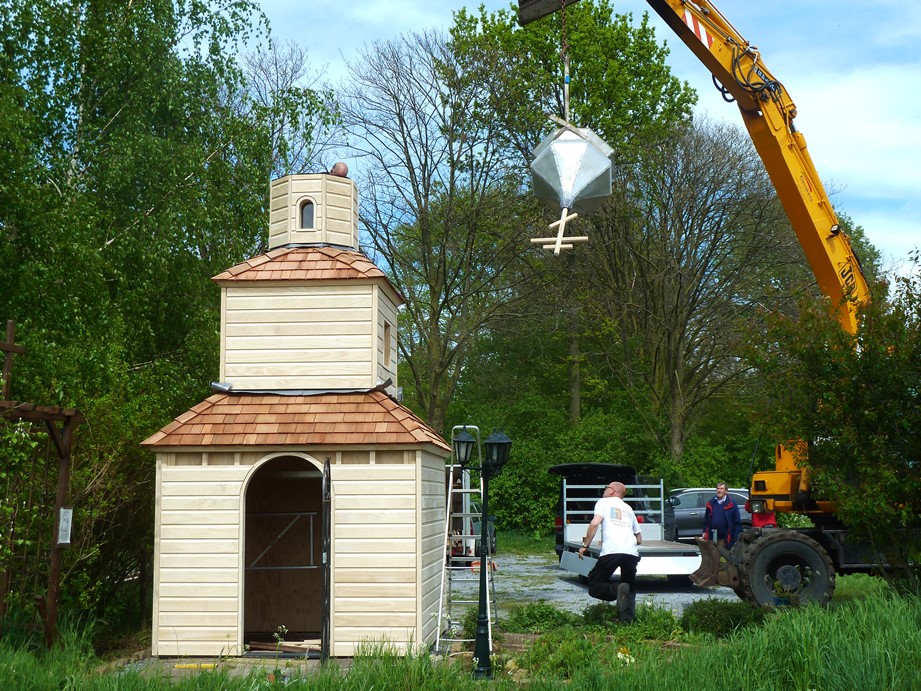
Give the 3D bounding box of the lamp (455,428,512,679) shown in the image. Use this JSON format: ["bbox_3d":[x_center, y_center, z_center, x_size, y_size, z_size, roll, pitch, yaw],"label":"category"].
[{"bbox_3d":[0.199,1.790,11.027,0.510,2.145,0.510,0,-7,0],"label":"lamp"}]

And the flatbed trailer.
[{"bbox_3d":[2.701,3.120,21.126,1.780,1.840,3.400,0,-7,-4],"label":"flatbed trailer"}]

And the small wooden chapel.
[{"bbox_3d":[-1.636,0.692,14.126,2.921,5.072,2.731,-1,-7,4],"label":"small wooden chapel"}]

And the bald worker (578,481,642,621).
[{"bbox_3d":[1.828,2.519,15.502,0.600,1.725,0.680,4,-8,-33],"label":"bald worker"}]

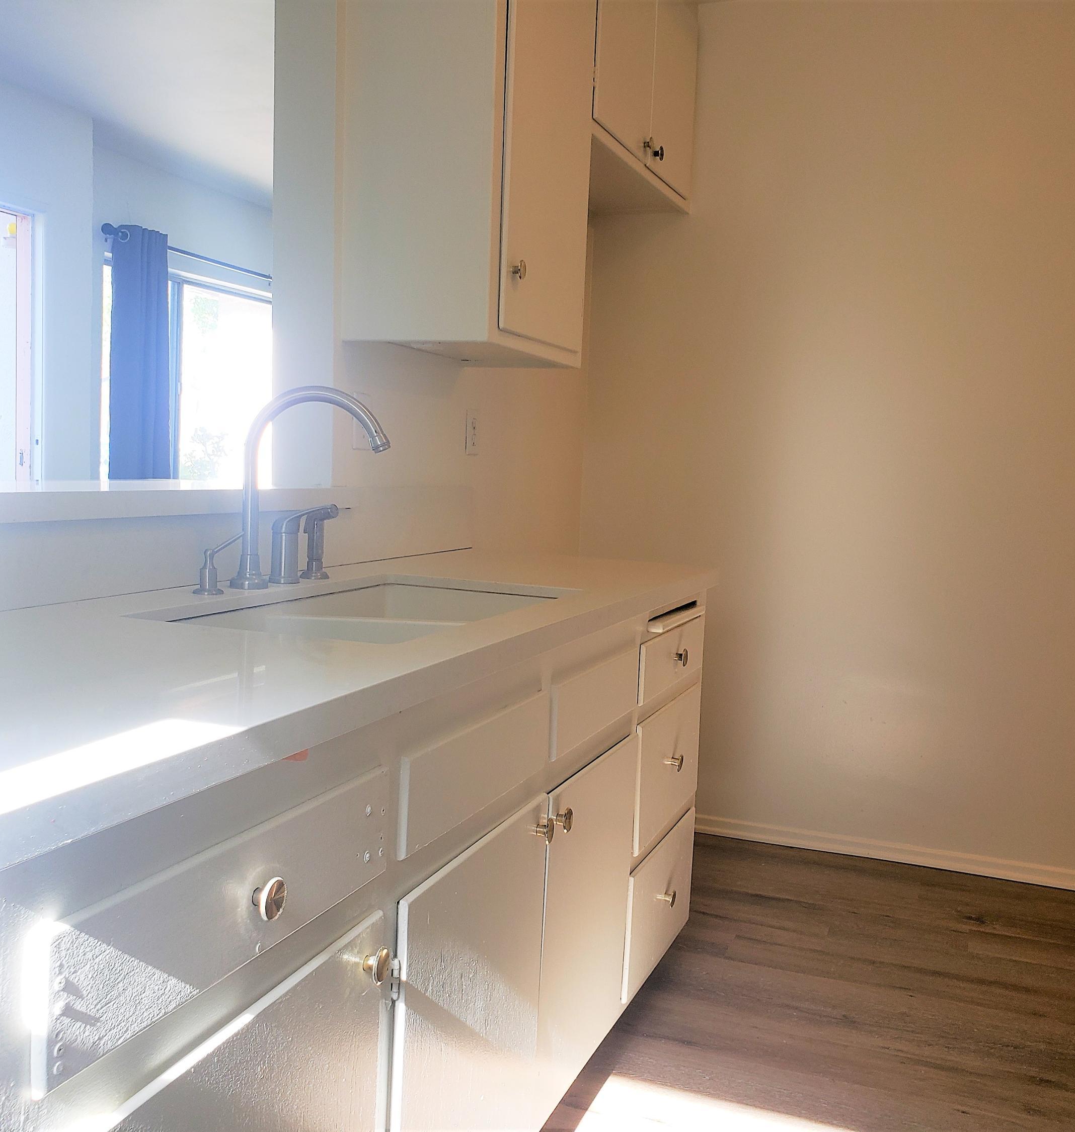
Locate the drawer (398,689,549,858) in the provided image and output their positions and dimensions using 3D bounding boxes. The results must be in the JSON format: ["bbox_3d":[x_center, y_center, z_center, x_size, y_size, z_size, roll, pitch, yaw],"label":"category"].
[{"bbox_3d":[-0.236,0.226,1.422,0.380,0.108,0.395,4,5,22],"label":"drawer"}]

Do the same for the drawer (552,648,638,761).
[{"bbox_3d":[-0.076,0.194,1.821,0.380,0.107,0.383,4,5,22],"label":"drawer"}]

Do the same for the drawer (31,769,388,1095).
[{"bbox_3d":[-0.425,0.259,1.006,0.420,0.111,0.446,4,5,22],"label":"drawer"}]

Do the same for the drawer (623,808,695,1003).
[{"bbox_3d":[0.052,0.630,2.267,0.420,0.234,0.447,4,5,22],"label":"drawer"}]

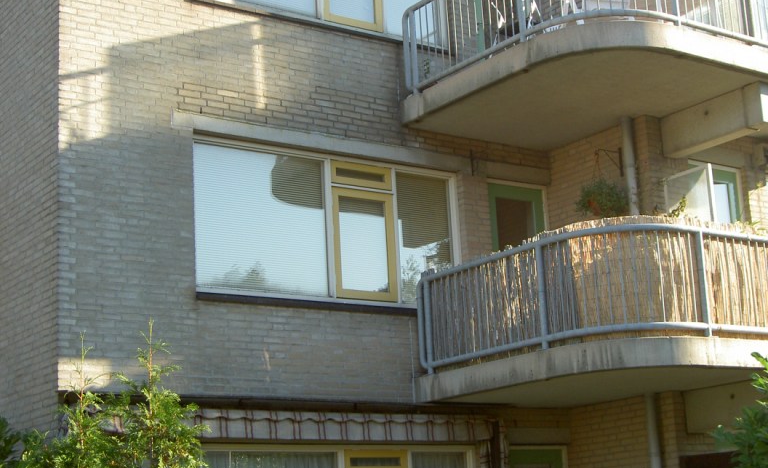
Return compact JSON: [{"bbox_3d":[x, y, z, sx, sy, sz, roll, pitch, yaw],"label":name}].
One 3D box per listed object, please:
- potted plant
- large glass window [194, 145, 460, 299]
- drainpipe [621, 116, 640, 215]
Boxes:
[{"bbox_3d":[2.153,-0.335,12.824,0.465,0.455,0.455,-3,-13,-1],"label":"potted plant"},{"bbox_3d":[-0.454,-0.042,12.368,2.969,1.434,0.131,6,-16,-34],"label":"large glass window"},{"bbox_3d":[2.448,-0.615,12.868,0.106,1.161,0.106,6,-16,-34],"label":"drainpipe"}]

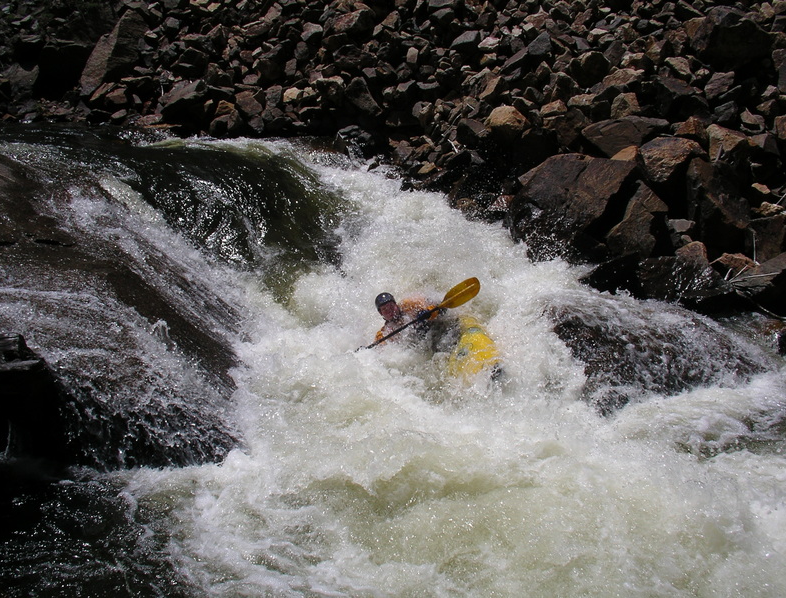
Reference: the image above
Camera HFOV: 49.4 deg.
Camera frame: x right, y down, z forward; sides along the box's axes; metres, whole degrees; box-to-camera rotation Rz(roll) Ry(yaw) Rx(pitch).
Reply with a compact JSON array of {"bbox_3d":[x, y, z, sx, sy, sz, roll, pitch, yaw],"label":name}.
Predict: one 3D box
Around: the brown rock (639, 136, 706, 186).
[{"bbox_3d":[3.665,-1.803,11.200,0.880,0.580,0.720,7,21,18],"label":"brown rock"}]

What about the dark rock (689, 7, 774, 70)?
[{"bbox_3d":[5.128,-3.934,12.900,1.280,0.860,1.000,8,22,22],"label":"dark rock"}]

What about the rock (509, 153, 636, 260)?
[{"bbox_3d":[2.274,-1.146,10.700,1.550,1.150,1.100,4,20,12],"label":"rock"}]

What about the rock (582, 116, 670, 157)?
[{"bbox_3d":[3.199,-2.226,11.700,1.180,0.480,0.800,6,21,15],"label":"rock"}]

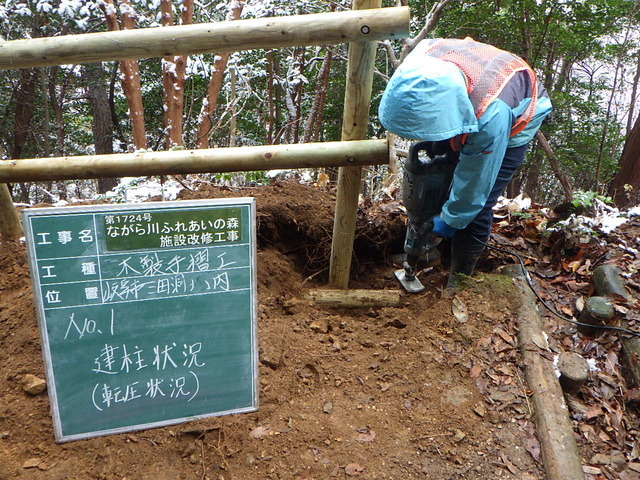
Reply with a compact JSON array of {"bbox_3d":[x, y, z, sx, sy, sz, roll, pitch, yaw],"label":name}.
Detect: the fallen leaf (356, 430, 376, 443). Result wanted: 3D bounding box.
[{"bbox_3d":[0.124,0.521,1.381,0.058,0.010,0.032,-9,37,-17],"label":"fallen leaf"}]

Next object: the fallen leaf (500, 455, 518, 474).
[{"bbox_3d":[0.491,0.575,1.338,0.029,0.012,0.061,-10,38,-19],"label":"fallen leaf"}]

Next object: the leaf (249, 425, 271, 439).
[{"bbox_3d":[-0.158,0.507,1.374,0.058,0.010,0.029,-10,37,-18],"label":"leaf"}]

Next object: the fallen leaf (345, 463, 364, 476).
[{"bbox_3d":[0.089,0.575,1.303,0.051,0.010,0.032,1,35,-3],"label":"fallen leaf"}]

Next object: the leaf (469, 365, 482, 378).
[{"bbox_3d":[0.485,0.407,1.612,0.034,0.010,0.057,26,41,28],"label":"leaf"}]

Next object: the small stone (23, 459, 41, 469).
[{"bbox_3d":[-0.698,0.543,1.259,0.036,0.012,0.021,-2,31,-9],"label":"small stone"}]

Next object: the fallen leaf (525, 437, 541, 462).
[{"bbox_3d":[0.571,0.553,1.377,0.043,0.012,0.075,2,35,-3],"label":"fallen leaf"}]

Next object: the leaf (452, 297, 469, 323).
[{"bbox_3d":[0.542,0.259,1.978,0.062,0.015,0.116,-5,50,-8],"label":"leaf"}]

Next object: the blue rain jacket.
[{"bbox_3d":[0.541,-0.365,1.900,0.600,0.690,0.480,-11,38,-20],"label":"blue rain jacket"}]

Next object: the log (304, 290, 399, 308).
[{"bbox_3d":[0.137,0.248,2.180,0.395,0.080,0.080,1,35,-1],"label":"log"}]

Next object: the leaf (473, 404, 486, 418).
[{"bbox_3d":[0.456,0.481,1.468,0.041,0.012,0.045,-19,41,-29],"label":"leaf"}]

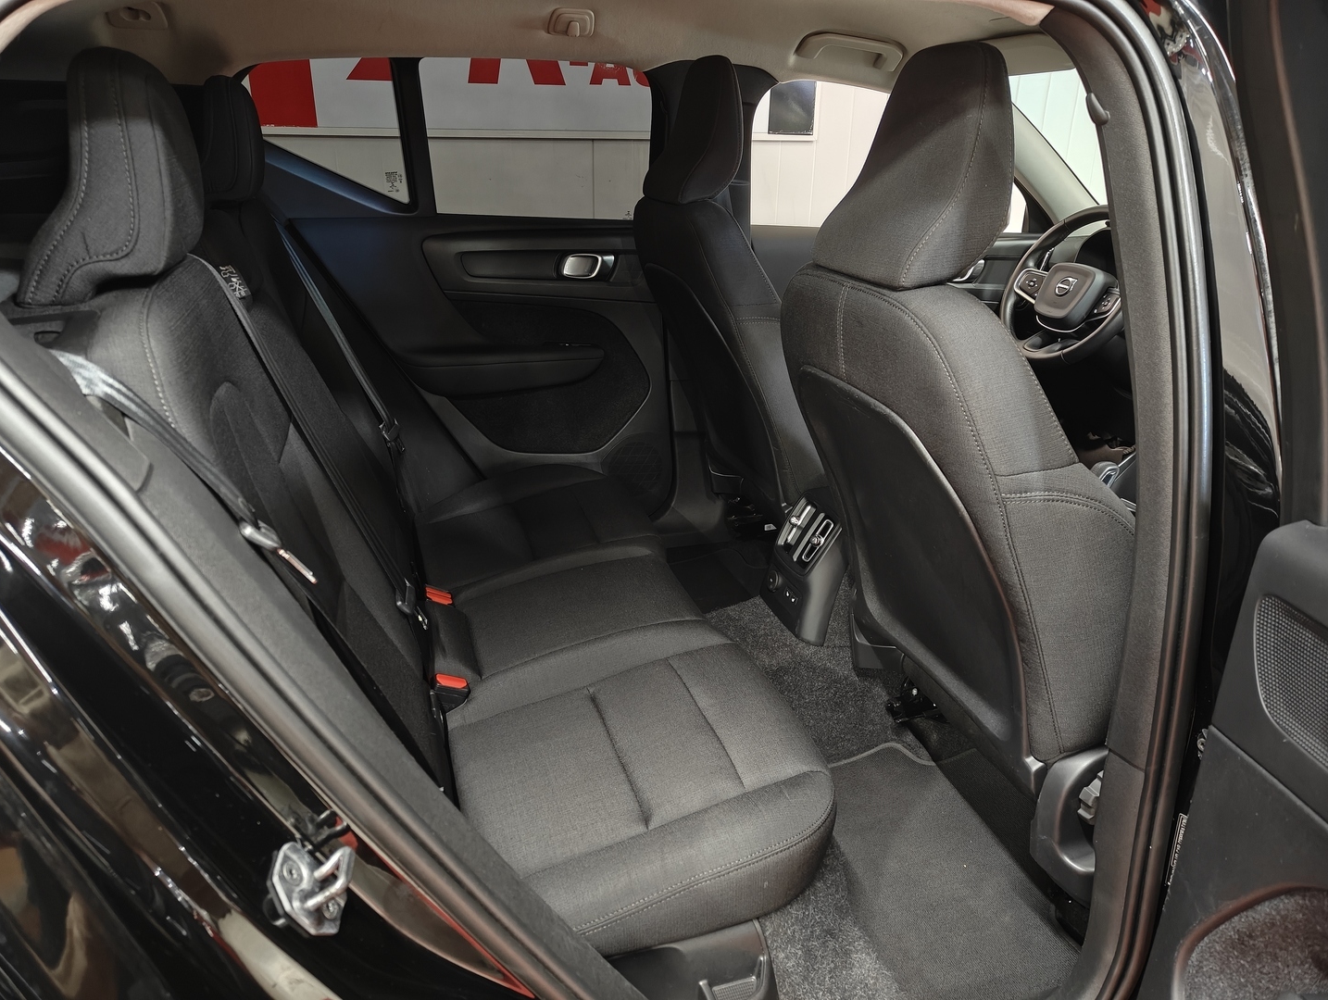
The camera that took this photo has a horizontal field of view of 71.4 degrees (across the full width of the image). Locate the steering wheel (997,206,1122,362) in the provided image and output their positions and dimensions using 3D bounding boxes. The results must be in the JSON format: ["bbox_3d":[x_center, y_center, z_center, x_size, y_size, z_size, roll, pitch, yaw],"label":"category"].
[{"bbox_3d":[0.876,-0.466,1.972,0.110,0.370,0.375,24,13,-26],"label":"steering wheel"}]

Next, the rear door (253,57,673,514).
[{"bbox_3d":[-0.388,-0.358,1.986,0.958,1.102,0.278,-6,24,-16],"label":"rear door"}]

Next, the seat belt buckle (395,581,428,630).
[{"bbox_3d":[-0.342,0.143,1.250,0.028,0.070,0.050,-23,27,-8],"label":"seat belt buckle"}]

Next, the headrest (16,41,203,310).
[{"bbox_3d":[-0.436,-0.263,0.749,0.134,0.198,0.247,-6,24,-16],"label":"headrest"}]

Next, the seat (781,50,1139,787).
[{"bbox_3d":[0.602,-0.025,1.217,0.865,1.012,0.551,-6,24,-16],"label":"seat"}]

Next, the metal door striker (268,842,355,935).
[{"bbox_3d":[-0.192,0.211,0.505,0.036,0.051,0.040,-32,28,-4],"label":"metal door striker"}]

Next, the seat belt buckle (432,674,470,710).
[{"bbox_3d":[-0.280,0.258,1.215,0.044,0.058,0.030,-6,24,-16],"label":"seat belt buckle"}]

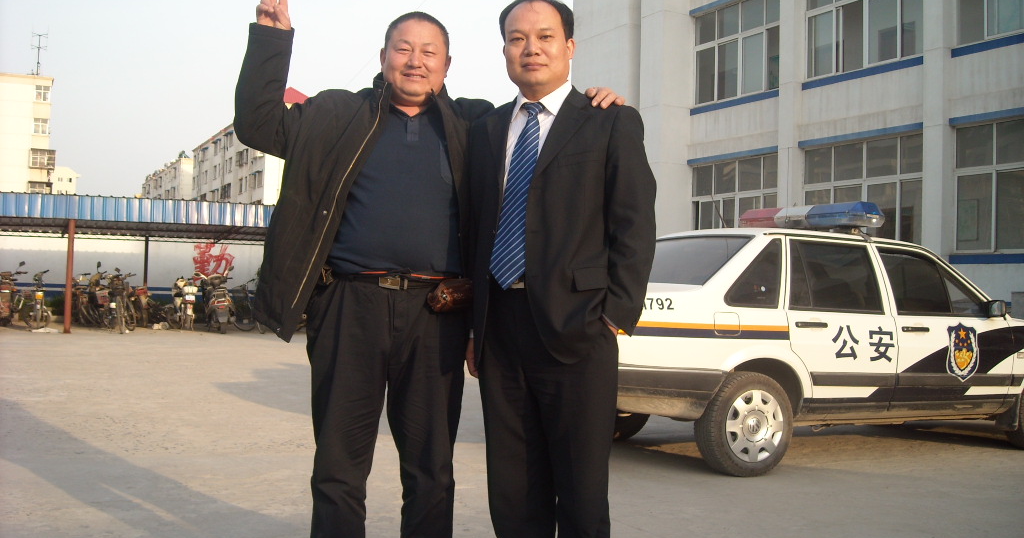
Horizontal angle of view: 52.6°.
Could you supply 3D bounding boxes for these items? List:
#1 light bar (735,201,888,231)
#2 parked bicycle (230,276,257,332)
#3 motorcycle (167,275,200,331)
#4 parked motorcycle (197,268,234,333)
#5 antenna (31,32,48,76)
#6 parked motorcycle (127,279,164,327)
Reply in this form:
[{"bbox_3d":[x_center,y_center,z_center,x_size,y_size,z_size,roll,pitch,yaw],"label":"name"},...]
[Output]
[{"bbox_3d":[1.985,-0.350,6.980,0.290,0.150,1.150,2,-1,-25],"label":"light bar"},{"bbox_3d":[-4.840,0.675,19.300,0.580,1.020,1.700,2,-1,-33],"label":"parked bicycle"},{"bbox_3d":[-6.260,0.635,19.750,0.680,1.040,1.850,2,-1,-21],"label":"motorcycle"},{"bbox_3d":[-5.520,0.567,19.300,0.730,1.190,1.850,2,-1,-17],"label":"parked motorcycle"},{"bbox_3d":[-40.200,-18.400,88.000,1.500,3.900,1.400,2,-1,-25],"label":"antenna"},{"bbox_3d":[-7.250,0.620,20.400,0.680,1.020,1.850,2,-1,-20],"label":"parked motorcycle"}]

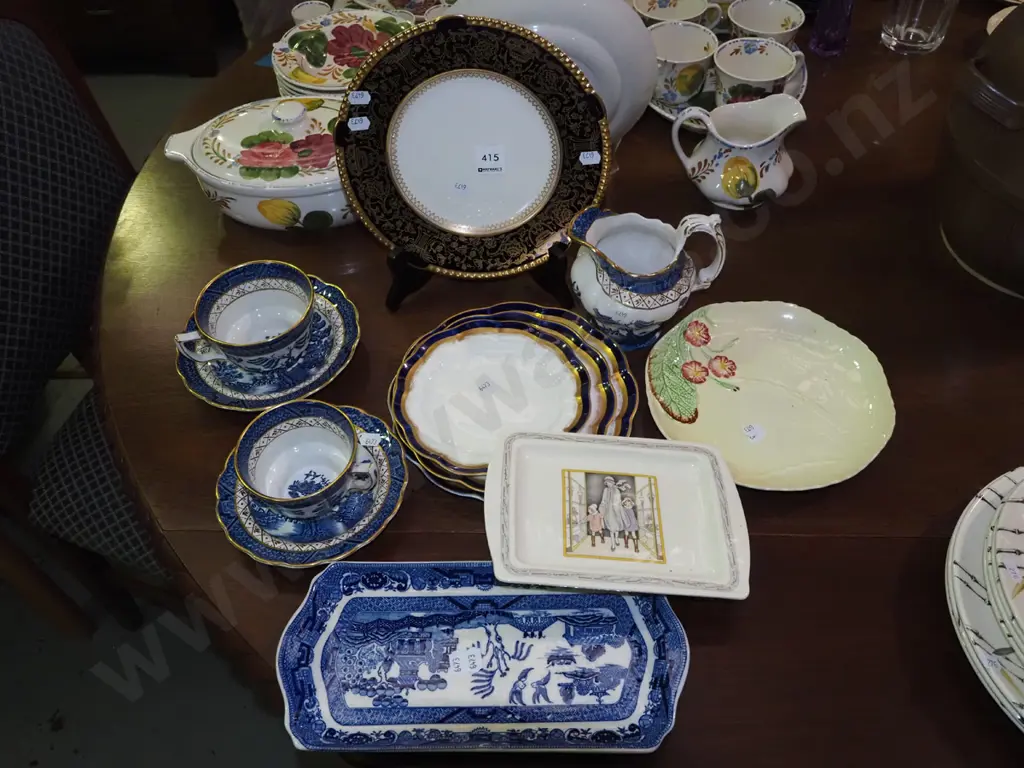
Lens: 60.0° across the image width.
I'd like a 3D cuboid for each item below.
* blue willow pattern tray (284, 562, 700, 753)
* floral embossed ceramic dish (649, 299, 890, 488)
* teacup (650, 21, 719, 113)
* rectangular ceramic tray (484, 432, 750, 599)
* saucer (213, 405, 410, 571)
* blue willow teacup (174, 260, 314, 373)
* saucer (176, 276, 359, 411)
[{"bbox_3d":[-0.020,0.191,0.625,0.288,0.022,0.135,0,53,1],"label":"blue willow pattern tray"},{"bbox_3d":[0.216,0.010,0.757,0.204,0.025,0.202,-1,53,0],"label":"floral embossed ceramic dish"},{"bbox_3d":[0.179,-0.367,1.030,0.110,0.065,0.087,-3,51,0],"label":"teacup"},{"bbox_3d":[0.077,0.099,0.673,0.196,0.022,0.142,5,46,-2],"label":"rectangular ceramic tray"},{"bbox_3d":[-0.155,0.083,0.707,0.149,0.023,0.149,0,53,0],"label":"saucer"},{"bbox_3d":[-0.235,-0.049,0.801,0.127,0.064,0.103,-20,53,-13],"label":"blue willow teacup"},{"bbox_3d":[-0.223,-0.036,0.824,0.168,0.025,0.168,-1,51,2],"label":"saucer"}]

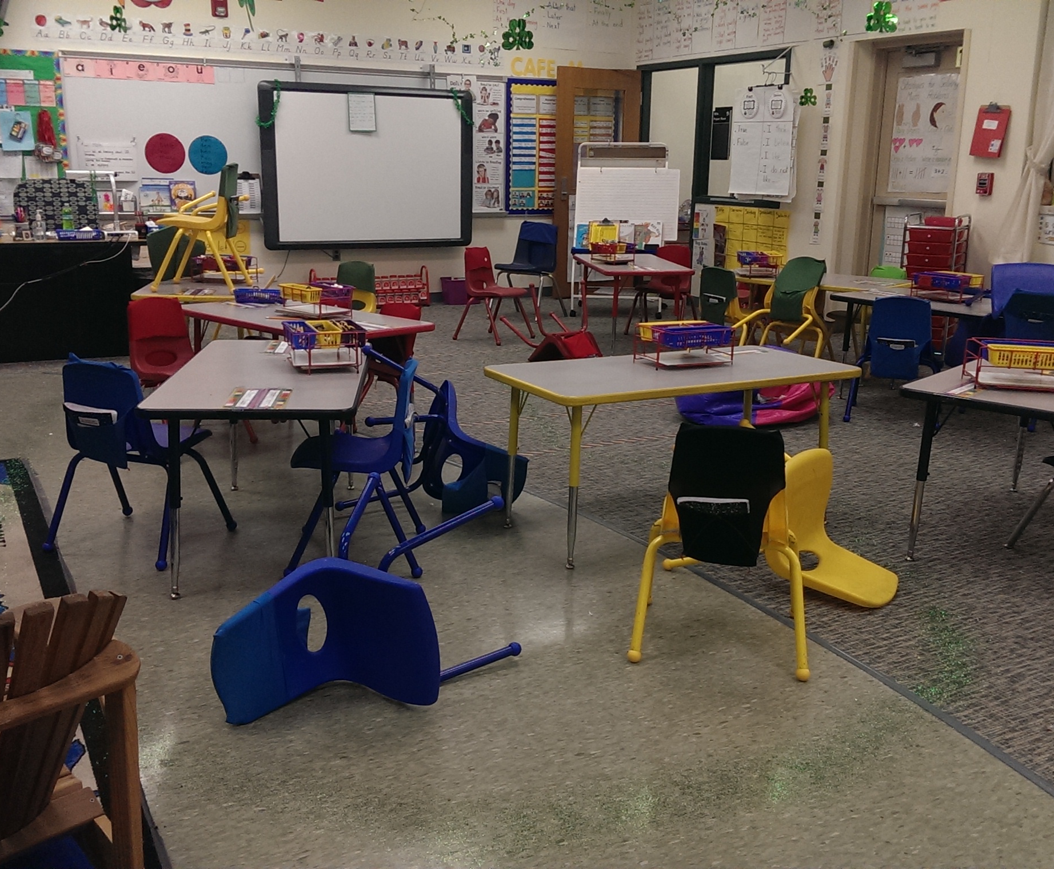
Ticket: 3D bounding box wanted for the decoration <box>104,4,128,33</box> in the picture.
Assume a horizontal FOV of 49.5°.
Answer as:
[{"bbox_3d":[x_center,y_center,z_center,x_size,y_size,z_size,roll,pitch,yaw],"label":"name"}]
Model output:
[{"bbox_3d":[-2.989,-3.038,8.330,0.160,0.185,0.030,-7,16,-28],"label":"decoration"}]

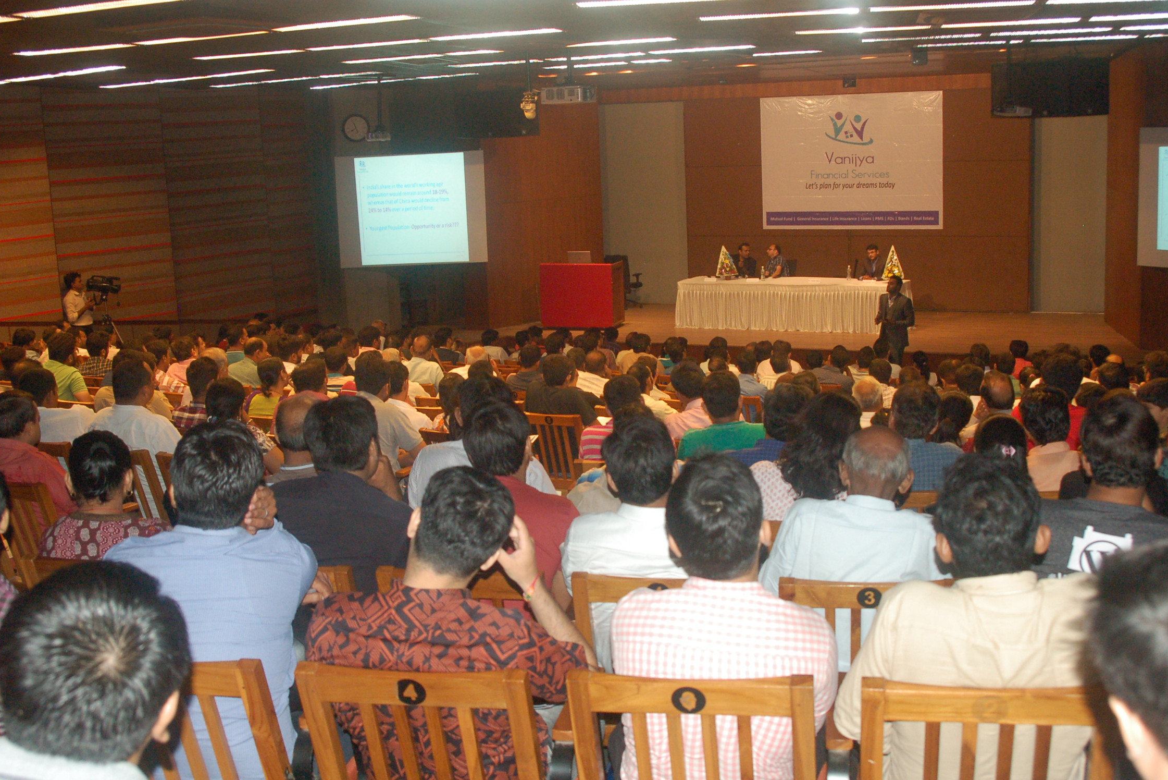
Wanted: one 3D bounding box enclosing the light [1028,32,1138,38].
[{"bbox_3d":[5.697,-4.013,15.600,1.220,0.060,0.100,0,11,12],"label":"light"}]

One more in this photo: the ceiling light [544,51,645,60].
[{"bbox_3d":[0.133,-3.872,15.900,1.220,0.080,0.300,1,11,18],"label":"ceiling light"}]

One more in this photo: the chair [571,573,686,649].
[{"bbox_3d":[0.266,0.869,3.864,0.500,0.900,0.580,0,11,12],"label":"chair"}]

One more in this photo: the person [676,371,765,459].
[{"bbox_3d":[0.748,0.493,7.112,0.500,1.260,0.780,0,11,11],"label":"person"}]

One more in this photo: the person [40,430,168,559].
[{"bbox_3d":[-1.426,0.680,4.461,0.460,1.220,0.760,-2,11,4],"label":"person"}]

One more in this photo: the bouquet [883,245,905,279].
[{"bbox_3d":[4.756,-1.950,21.001,0.340,0.520,0.220,2,11,20],"label":"bouquet"}]

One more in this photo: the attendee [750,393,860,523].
[{"bbox_3d":[0.823,0.568,4.705,0.500,1.220,0.750,0,11,12],"label":"attendee"}]

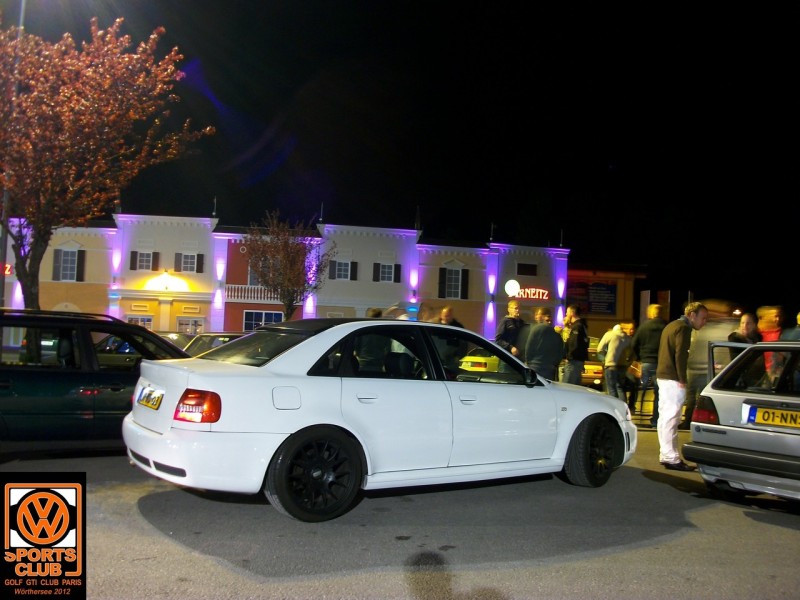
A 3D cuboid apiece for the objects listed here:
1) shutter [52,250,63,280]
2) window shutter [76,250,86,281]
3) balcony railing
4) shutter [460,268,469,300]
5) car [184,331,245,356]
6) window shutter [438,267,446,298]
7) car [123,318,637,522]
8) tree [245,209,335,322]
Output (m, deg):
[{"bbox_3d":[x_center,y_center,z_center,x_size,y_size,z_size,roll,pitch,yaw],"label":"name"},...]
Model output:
[{"bbox_3d":[-17.508,-1.764,40.168,0.400,1.610,0.060,2,-2,-5],"label":"shutter"},{"bbox_3d":[-16.323,-1.717,40.272,0.400,1.610,0.060,2,-2,-5],"label":"window shutter"},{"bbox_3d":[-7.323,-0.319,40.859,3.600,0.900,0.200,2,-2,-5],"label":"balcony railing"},{"bbox_3d":[3.464,-0.845,42.003,0.400,1.610,0.060,2,-2,-5],"label":"shutter"},{"bbox_3d":[-3.300,1.380,16.300,1.700,1.400,4.250,1,-2,37],"label":"car"},{"bbox_3d":[2.266,-0.890,41.898,0.400,1.610,0.060,2,-2,-5],"label":"window shutter"},{"bbox_3d":[0.098,0.853,6.668,4.480,1.380,1.760,3,-2,-31],"label":"car"},{"bbox_3d":[-3.975,-0.308,27.918,3.300,5.700,3.300,2,-2,-5],"label":"tree"}]

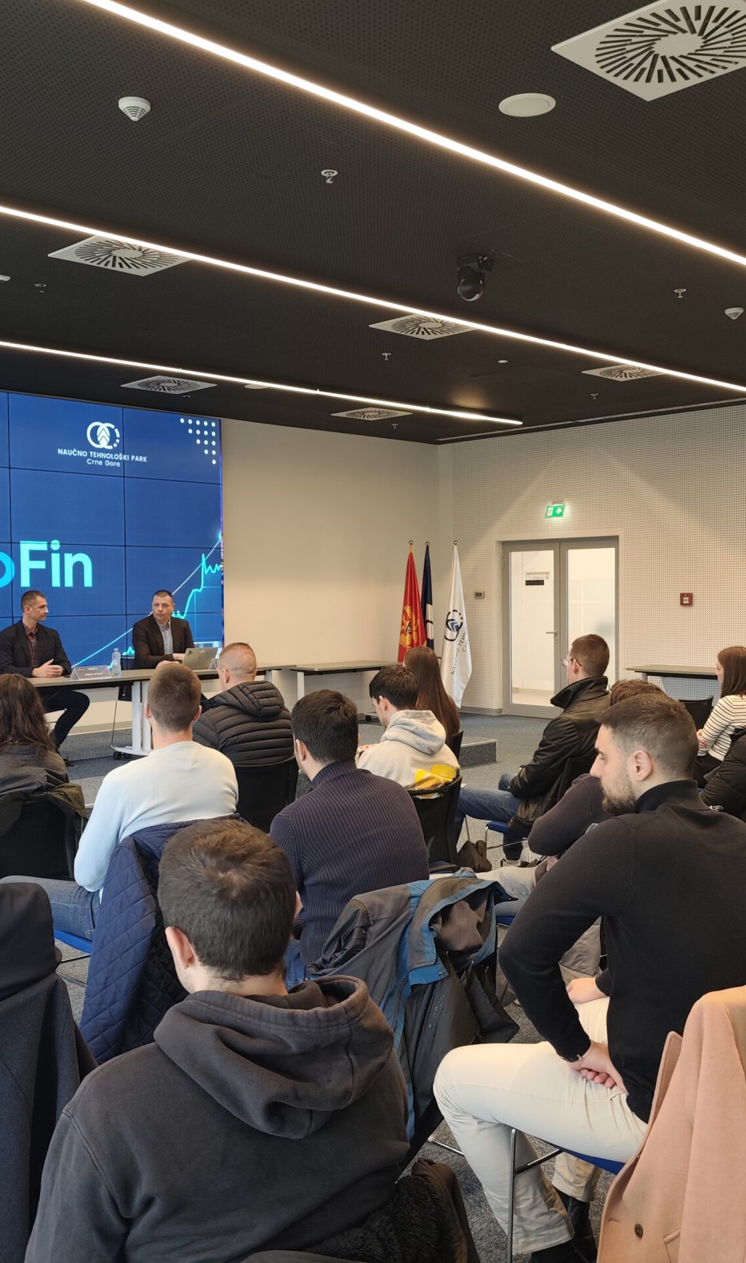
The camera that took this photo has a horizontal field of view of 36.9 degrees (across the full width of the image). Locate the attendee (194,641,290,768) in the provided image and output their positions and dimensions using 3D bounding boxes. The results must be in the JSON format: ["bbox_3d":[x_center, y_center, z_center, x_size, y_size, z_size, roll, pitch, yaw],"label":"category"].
[{"bbox_3d":[-0.863,0.714,5.335,0.577,1.344,0.948,-2,3,-44],"label":"attendee"}]

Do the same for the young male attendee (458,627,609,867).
[{"bbox_3d":[0.787,0.688,5.619,0.639,1.349,1.051,-2,3,-38],"label":"young male attendee"}]

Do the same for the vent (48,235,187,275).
[{"bbox_3d":[-1.358,-2.076,6.181,0.613,0.031,0.613,-2,3,-44],"label":"vent"}]

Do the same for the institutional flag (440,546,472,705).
[{"bbox_3d":[1.069,-0.064,14.224,0.420,2.120,0.300,0,2,4],"label":"institutional flag"}]

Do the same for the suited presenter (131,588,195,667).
[{"bbox_3d":[-1.707,0.347,9.451,0.577,1.370,0.824,-2,3,-44],"label":"suited presenter"}]

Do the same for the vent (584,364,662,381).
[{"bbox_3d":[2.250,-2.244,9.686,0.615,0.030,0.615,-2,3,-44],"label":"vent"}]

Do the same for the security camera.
[{"bbox_3d":[0.577,-1.995,6.342,0.139,0.216,0.160,-2,3,-44],"label":"security camera"}]

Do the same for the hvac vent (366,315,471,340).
[{"bbox_3d":[0.409,-2.151,7.906,0.613,0.031,0.613,-2,3,-44],"label":"hvac vent"}]

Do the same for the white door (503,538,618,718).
[{"bbox_3d":[2.204,-0.013,13.261,0.100,2.160,1.675,-2,3,-44],"label":"white door"}]

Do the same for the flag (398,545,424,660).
[{"bbox_3d":[0.485,-0.043,13.791,0.420,2.120,0.300,0,2,2],"label":"flag"}]

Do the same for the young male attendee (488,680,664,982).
[{"bbox_3d":[0.623,0.782,3.906,0.880,1.270,0.560,1,3,43],"label":"young male attendee"}]

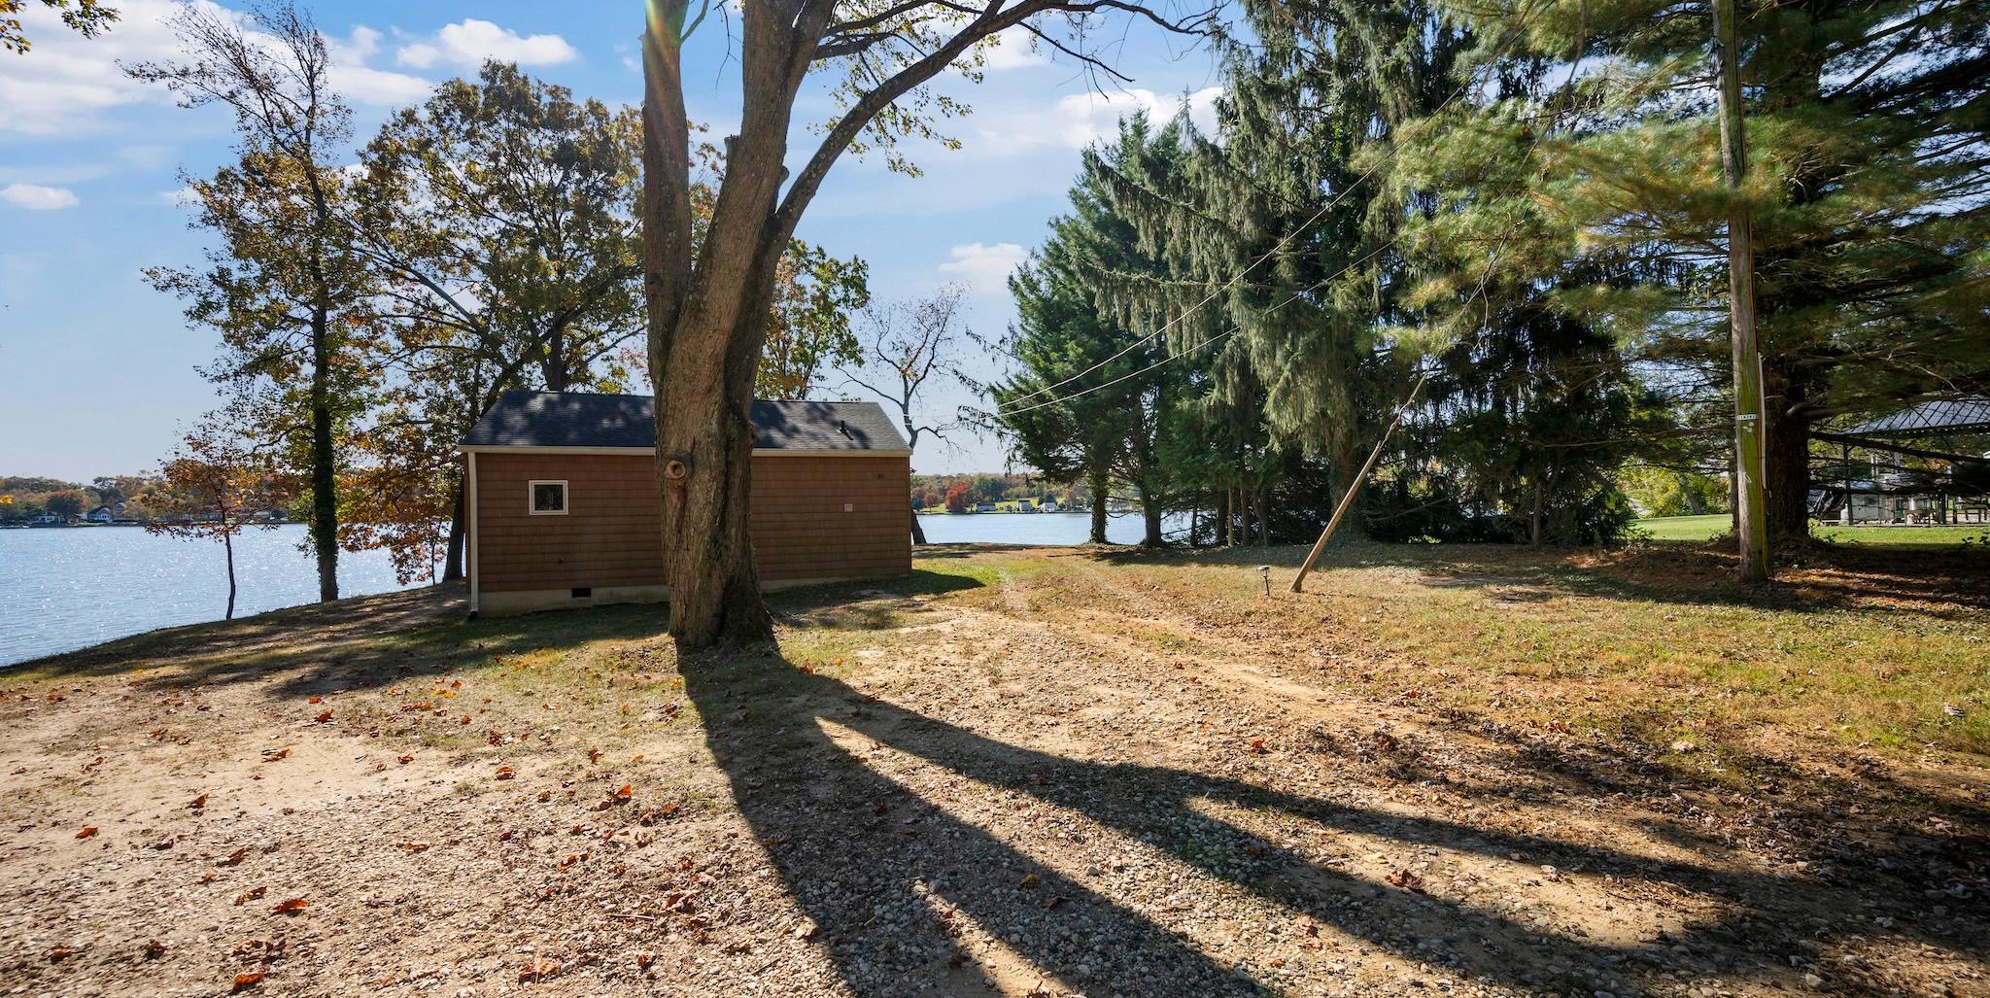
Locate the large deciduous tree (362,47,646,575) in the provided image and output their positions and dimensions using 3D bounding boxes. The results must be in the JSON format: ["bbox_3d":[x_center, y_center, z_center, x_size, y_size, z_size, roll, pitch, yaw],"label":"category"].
[{"bbox_3d":[-16.746,-6.126,26.500,10.000,17.800,9.500,-1,0,0],"label":"large deciduous tree"}]

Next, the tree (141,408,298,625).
[{"bbox_3d":[-17.528,0.387,17.500,3.000,4.700,2.800,-1,0,0],"label":"tree"}]

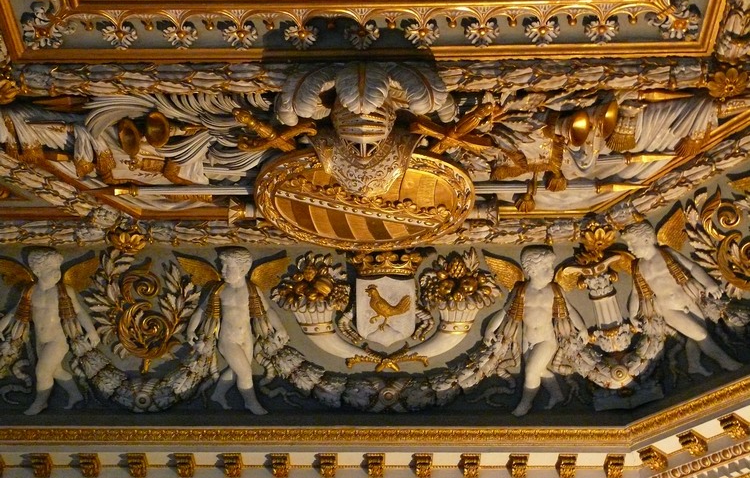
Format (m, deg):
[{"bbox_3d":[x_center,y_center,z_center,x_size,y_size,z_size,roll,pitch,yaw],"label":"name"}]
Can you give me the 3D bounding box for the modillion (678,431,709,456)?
[{"bbox_3d":[1.801,1.159,7.221,0.158,0.080,0.101,30,-45,-33],"label":"modillion"}]

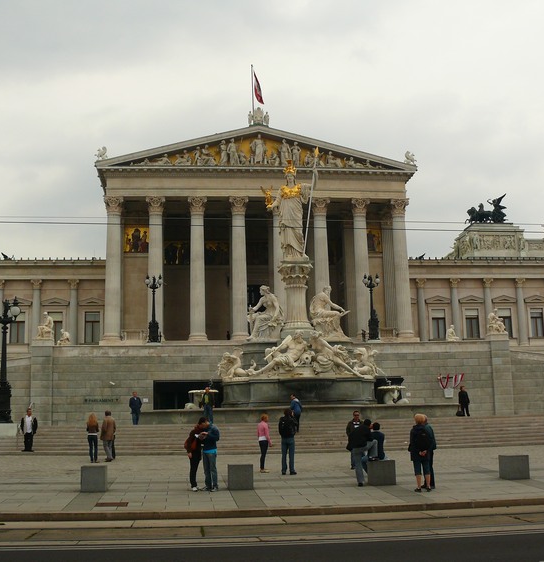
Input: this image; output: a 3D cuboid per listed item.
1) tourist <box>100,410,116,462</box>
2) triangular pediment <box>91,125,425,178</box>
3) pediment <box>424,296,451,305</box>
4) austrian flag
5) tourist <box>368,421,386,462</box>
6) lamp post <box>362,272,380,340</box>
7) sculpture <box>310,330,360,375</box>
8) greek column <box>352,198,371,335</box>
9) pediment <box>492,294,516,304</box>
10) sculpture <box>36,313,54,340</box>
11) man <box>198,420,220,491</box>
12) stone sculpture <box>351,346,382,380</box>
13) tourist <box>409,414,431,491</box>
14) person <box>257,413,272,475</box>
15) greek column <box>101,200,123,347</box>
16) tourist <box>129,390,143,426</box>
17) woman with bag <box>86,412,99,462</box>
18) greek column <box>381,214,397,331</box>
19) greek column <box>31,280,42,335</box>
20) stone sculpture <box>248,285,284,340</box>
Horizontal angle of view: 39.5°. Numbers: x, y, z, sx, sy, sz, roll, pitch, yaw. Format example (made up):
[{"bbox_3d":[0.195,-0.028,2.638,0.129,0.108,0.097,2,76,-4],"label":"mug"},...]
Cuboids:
[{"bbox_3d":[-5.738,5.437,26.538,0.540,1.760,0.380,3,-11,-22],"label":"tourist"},{"bbox_3d":[-1.098,-10.612,61.646,25.800,3.900,2.500,0,-10,-6],"label":"triangular pediment"},{"bbox_3d":[17.745,1.999,80.843,2.832,0.871,0.450,0,-9,-6],"label":"pediment"},{"bbox_3d":[-1.169,-17.350,68.152,0.903,3.148,0.450,0,-10,-6],"label":"austrian flag"},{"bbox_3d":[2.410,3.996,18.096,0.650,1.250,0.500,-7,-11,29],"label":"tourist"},{"bbox_3d":[8.274,2.150,63.074,1.400,5.643,1.400,0,-10,-6],"label":"lamp post"},{"bbox_3d":[3.315,3.864,40.337,2.600,2.471,1.400,0,-10,-6],"label":"sculpture"},{"bbox_3d":[8.373,-1.251,69.511,1.620,13.019,1.620,0,-9,-6],"label":"greek column"},{"bbox_3d":[21.984,1.728,71.760,2.406,0.908,0.450,0,-10,-6],"label":"pediment"},{"bbox_3d":[-15.875,3.158,53.253,1.250,1.904,0.950,1,-9,-11],"label":"sculpture"},{"bbox_3d":[-1.461,4.114,18.006,0.420,1.670,0.540,7,-13,-40],"label":"man"},{"bbox_3d":[4.919,4.339,39.992,1.550,1.759,1.300,-4,-10,20],"label":"stone sculpture"},{"bbox_3d":[3.221,3.715,16.436,0.470,1.646,0.420,1,-9,-14],"label":"tourist"},{"bbox_3d":[-0.215,4.622,21.709,0.380,1.690,0.450,4,-11,-29],"label":"person"},{"bbox_3d":[-12.402,-0.836,58.946,1.600,11.590,1.600,0,-10,-6],"label":"greek column"},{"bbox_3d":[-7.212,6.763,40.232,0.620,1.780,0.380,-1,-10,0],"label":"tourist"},{"bbox_3d":[-6.085,5.312,25.700,0.470,1.700,0.320,0,-10,-6],"label":"woman with bag"},{"bbox_3d":[11.508,-0.307,73.632,1.400,12.383,1.400,0,-10,-6],"label":"greek column"},{"bbox_3d":[-23.567,3.427,75.883,1.000,7.148,1.000,0,-9,-6],"label":"greek column"},{"bbox_3d":[-0.322,1.656,39.055,1.888,2.890,1.450,2,-10,-17],"label":"stone sculpture"}]

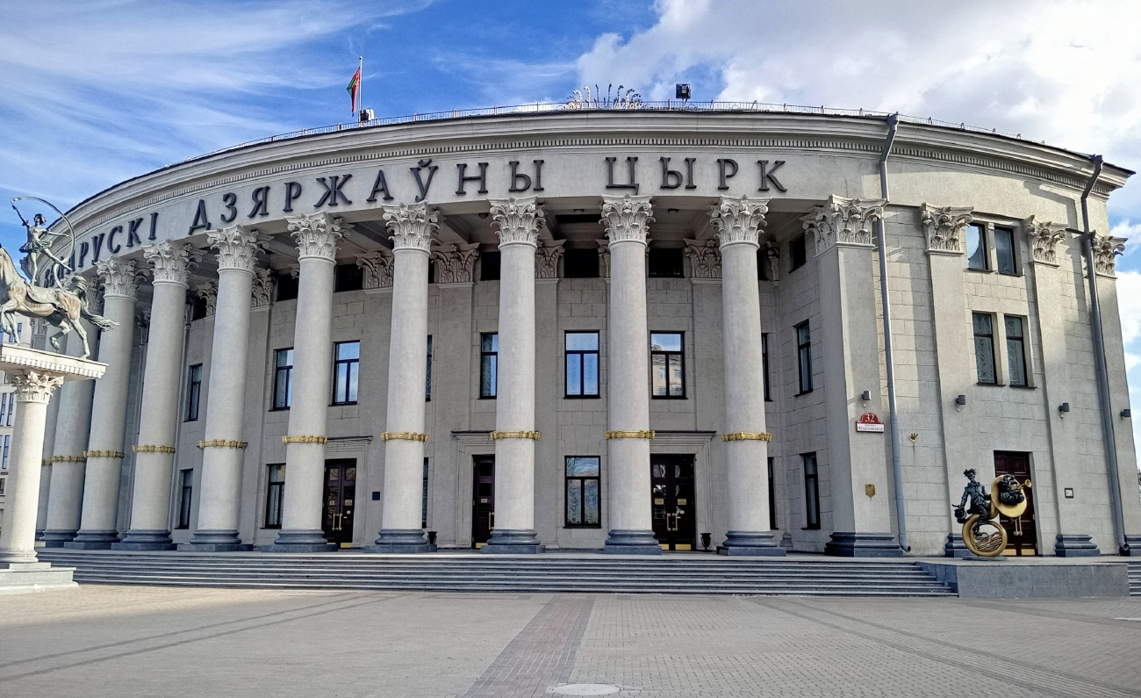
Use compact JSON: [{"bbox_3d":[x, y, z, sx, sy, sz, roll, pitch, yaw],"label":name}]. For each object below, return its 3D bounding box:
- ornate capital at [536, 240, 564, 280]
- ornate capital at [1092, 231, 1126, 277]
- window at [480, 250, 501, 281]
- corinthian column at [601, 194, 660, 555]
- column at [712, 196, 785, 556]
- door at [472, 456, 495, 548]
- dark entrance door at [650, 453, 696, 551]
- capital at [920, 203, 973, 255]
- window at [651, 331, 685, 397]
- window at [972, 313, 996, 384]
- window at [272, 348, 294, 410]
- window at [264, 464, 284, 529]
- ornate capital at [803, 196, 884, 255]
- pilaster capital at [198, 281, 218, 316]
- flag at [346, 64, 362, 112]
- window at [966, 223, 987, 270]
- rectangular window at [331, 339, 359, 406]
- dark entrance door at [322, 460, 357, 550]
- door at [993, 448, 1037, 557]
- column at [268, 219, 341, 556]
[{"bbox_3d":[-1.311,-3.502,36.642,2.009,1.548,0.568,-1,-11,7],"label":"ornate capital"},{"bbox_3d":[21.033,-3.619,36.433,1.980,1.580,0.650,7,-13,-30],"label":"ornate capital"},{"bbox_3d":[-3.002,-3.457,38.358,1.440,1.260,0.200,-2,-11,10],"label":"window"},{"bbox_3d":[2.054,0.844,31.865,1.880,12.165,1.880,0,-11,1],"label":"corinthian column"},{"bbox_3d":[5.903,0.865,31.445,1.823,11.956,1.823,1,-11,-6],"label":"column"},{"bbox_3d":[-3.070,6.208,37.450,1.757,3.792,0.244,-2,-11,11],"label":"door"},{"bbox_3d":[4.101,6.120,36.911,1.757,3.792,0.244,1,-11,-2],"label":"dark entrance door"},{"bbox_3d":[14.029,-4.412,34.638,2.135,1.708,0.549,4,-12,-17],"label":"capital"},{"bbox_3d":[3.913,0.629,37.080,1.420,2.750,0.200,1,-11,-3],"label":"window"},{"bbox_3d":[14.709,0.037,33.074,1.109,2.623,0.158,5,-12,-22],"label":"window"},{"bbox_3d":[-13.055,1.387,42.208,1.403,2.810,0.244,-6,-13,29],"label":"window"},{"bbox_3d":[-12.547,6.347,40.047,1.430,2.750,0.200,-6,-13,30],"label":"window"},{"bbox_3d":[9.736,-4.159,32.808,2.227,1.643,2.474,3,-11,-12],"label":"ornate capital"},{"bbox_3d":[-16.524,-2.234,43.076,2.158,1.603,0.693,-9,-14,39],"label":"pilaster capital"},{"bbox_3d":[-7.767,-9.300,33.142,0.544,1.980,0.356,-3,-11,14],"label":"flag"},{"bbox_3d":[15.129,-3.813,34.387,0.950,1.800,0.180,4,-12,-20],"label":"window"},{"bbox_3d":[-9.890,1.083,40.632,1.403,2.810,0.244,-5,-12,23],"label":"rectangular window"},{"bbox_3d":[-9.325,6.278,37.496,1.801,3.563,0.158,-5,-12,23],"label":"dark entrance door"},{"bbox_3d":[15.452,5.417,32.320,1.841,3.593,0.158,5,-12,-23],"label":"door"},{"bbox_3d":[-9.339,1.155,33.234,1.861,12.006,1.861,-4,-12,19],"label":"column"}]

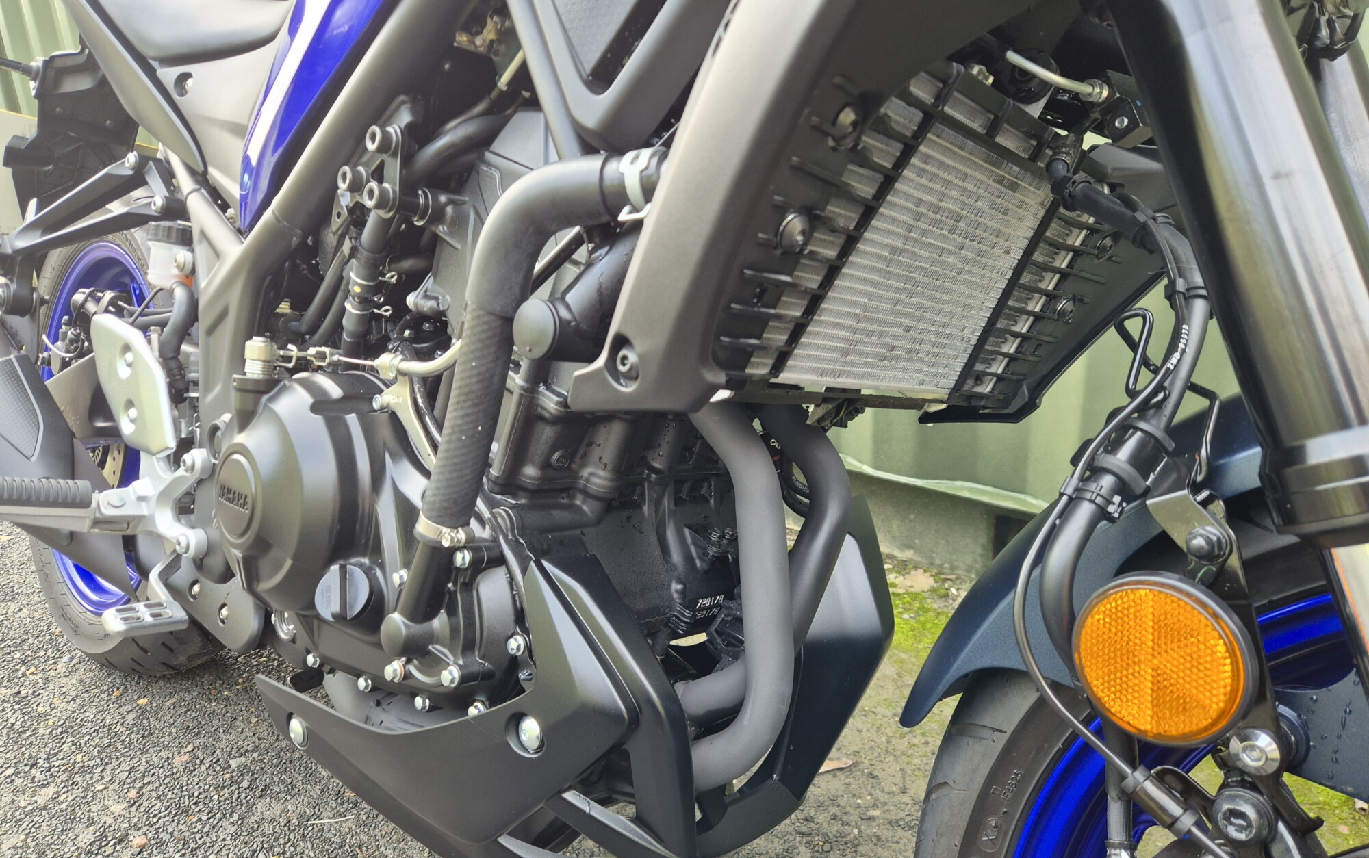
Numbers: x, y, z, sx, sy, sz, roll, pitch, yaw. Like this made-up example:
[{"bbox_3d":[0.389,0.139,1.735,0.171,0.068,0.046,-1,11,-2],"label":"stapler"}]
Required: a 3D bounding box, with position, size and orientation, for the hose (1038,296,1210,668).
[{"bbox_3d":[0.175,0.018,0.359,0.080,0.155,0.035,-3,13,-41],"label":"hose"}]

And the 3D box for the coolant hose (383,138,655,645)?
[{"bbox_3d":[-0.096,0.003,0.495,0.190,0.305,0.050,13,9,39],"label":"coolant hose"}]

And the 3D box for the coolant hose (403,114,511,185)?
[{"bbox_3d":[-0.167,-0.210,0.681,0.135,0.060,0.030,13,9,39],"label":"coolant hose"}]

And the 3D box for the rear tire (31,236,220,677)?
[{"bbox_3d":[-0.697,0.000,1.172,0.626,0.626,0.142,13,9,39],"label":"rear tire"}]

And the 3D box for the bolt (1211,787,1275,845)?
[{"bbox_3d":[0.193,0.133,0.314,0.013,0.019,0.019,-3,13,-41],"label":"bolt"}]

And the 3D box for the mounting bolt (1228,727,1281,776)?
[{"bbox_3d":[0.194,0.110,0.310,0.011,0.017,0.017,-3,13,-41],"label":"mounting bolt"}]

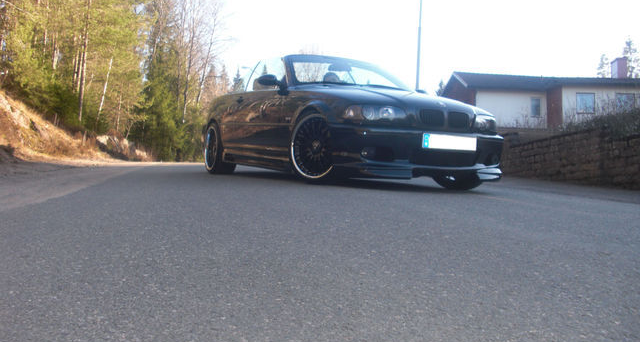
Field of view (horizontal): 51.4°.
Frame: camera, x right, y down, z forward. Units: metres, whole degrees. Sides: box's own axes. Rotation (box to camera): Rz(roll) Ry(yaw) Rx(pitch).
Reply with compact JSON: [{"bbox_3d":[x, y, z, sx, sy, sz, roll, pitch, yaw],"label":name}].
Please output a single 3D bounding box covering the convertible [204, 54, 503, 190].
[{"bbox_3d":[0.021,-0.541,7.205,1.800,1.320,4.500,3,0,-28],"label":"convertible"}]

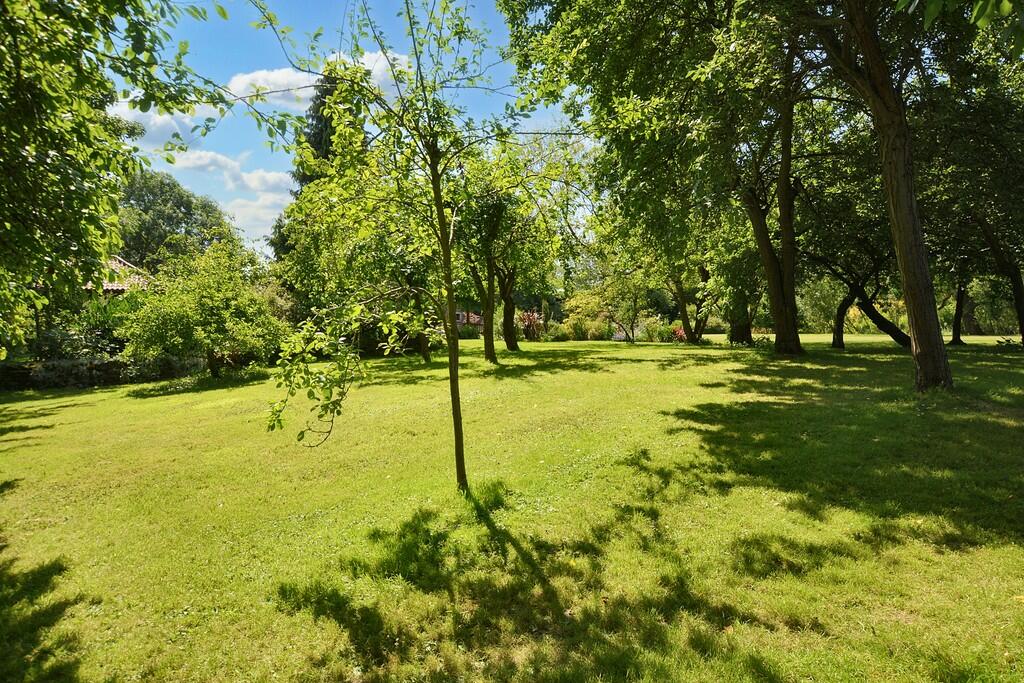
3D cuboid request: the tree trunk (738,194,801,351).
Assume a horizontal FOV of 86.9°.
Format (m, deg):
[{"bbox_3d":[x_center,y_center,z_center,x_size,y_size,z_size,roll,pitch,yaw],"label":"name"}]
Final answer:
[{"bbox_3d":[10.322,-2.701,21.345,2.380,6.440,1.300,0,3,0],"label":"tree trunk"}]

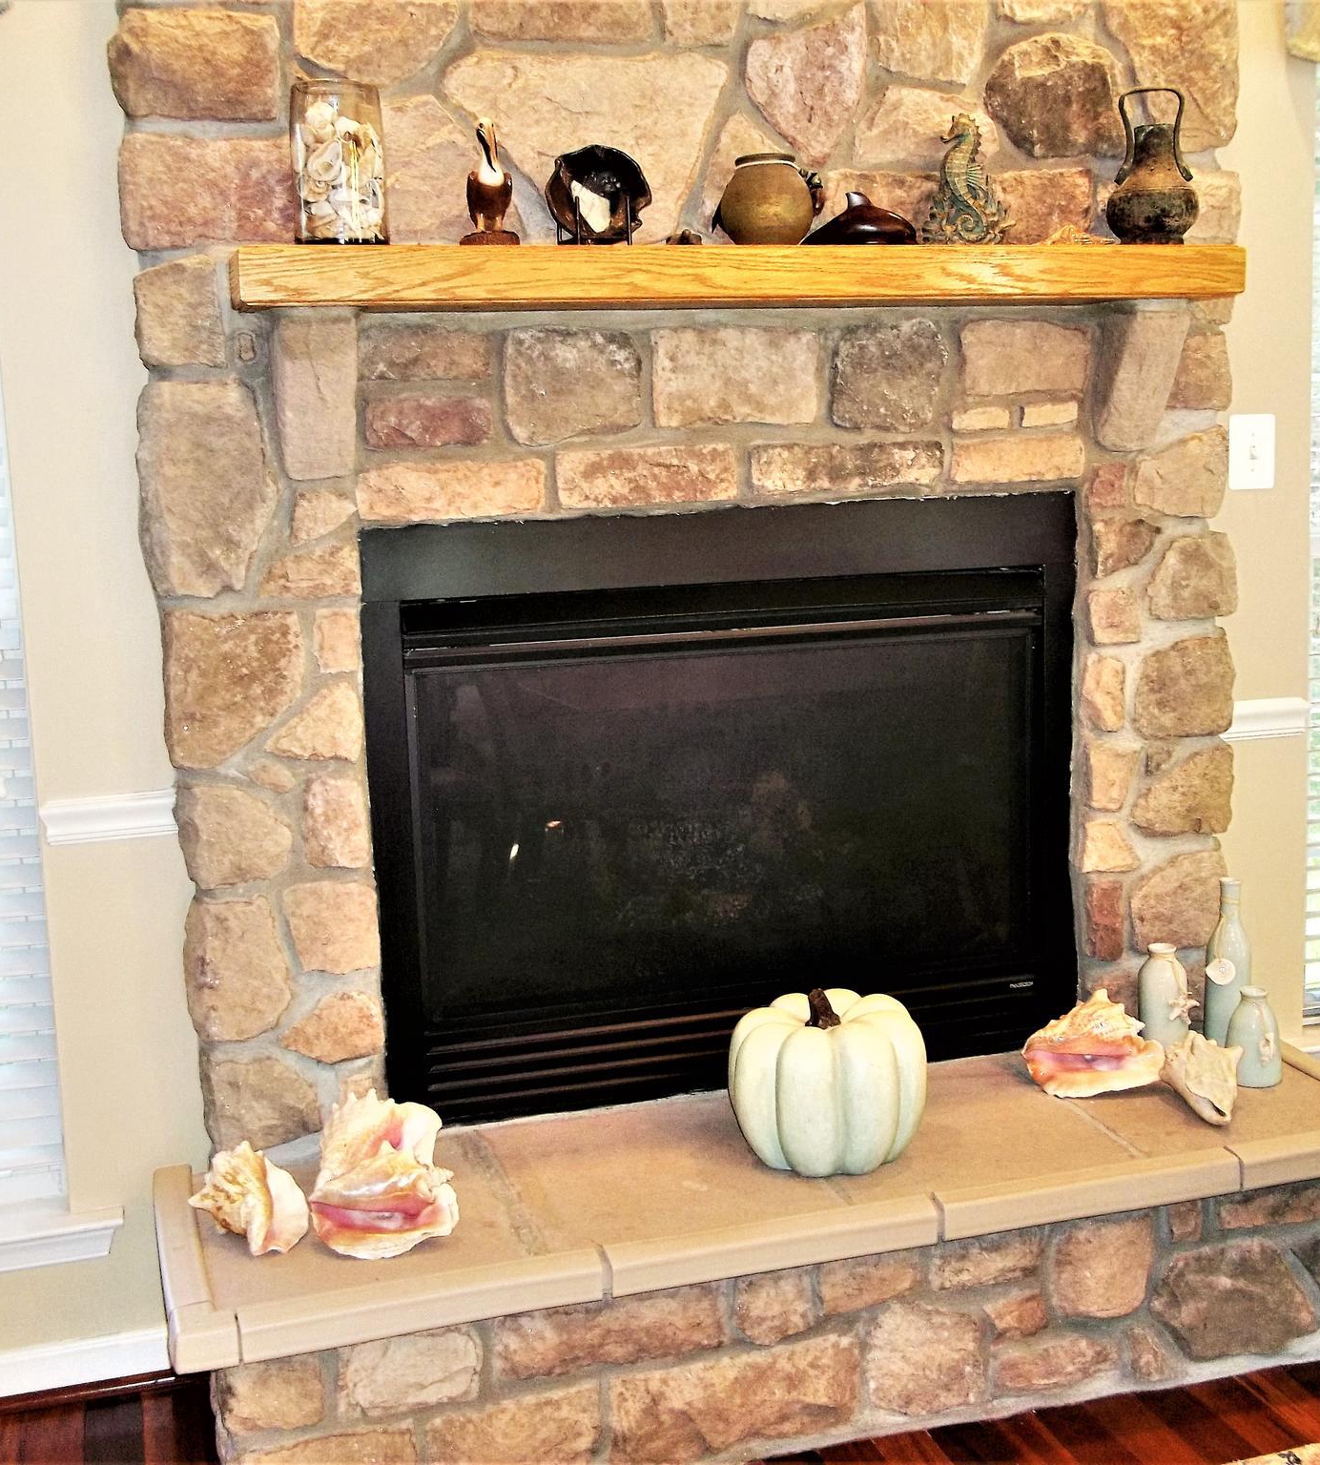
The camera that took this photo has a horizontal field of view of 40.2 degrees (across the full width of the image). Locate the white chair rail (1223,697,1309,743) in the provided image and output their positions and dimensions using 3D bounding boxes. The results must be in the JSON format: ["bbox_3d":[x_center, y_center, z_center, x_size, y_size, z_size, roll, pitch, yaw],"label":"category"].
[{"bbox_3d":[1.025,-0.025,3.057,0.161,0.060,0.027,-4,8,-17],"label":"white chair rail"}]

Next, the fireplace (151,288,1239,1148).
[{"bbox_3d":[0.131,-0.026,2.673,1.646,1.187,0.180,-5,8,-16],"label":"fireplace"}]

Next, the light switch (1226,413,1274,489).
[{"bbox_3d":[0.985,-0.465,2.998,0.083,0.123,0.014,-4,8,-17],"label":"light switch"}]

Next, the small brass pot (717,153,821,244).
[{"bbox_3d":[0.147,-0.742,2.530,0.142,0.137,0.122,-5,8,-16],"label":"small brass pot"}]

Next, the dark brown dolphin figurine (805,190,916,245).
[{"bbox_3d":[0.283,-0.725,2.555,0.148,0.087,0.070,-5,8,-16],"label":"dark brown dolphin figurine"}]

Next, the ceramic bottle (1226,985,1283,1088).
[{"bbox_3d":[0.896,0.457,2.722,0.079,0.142,0.079,-4,8,-17],"label":"ceramic bottle"}]

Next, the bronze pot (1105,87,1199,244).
[{"bbox_3d":[0.733,-0.830,2.689,0.133,0.236,0.132,-4,8,-17],"label":"bronze pot"}]

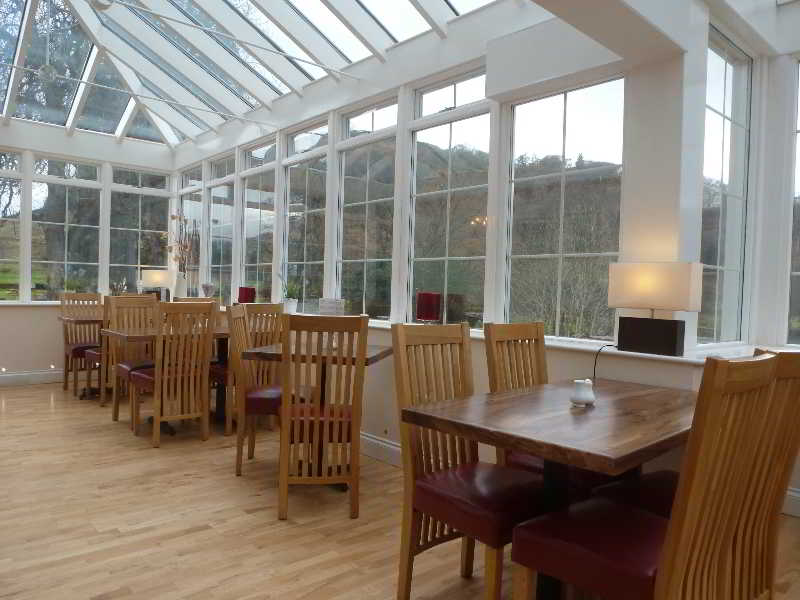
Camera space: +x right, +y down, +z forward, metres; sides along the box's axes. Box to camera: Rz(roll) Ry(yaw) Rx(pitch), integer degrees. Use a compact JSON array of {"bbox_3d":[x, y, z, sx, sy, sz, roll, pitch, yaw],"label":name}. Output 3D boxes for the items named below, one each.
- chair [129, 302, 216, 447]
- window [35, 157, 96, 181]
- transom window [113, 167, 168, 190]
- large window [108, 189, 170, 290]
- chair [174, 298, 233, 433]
[{"bbox_3d":[-1.685,0.530,4.138,0.420,1.026,0.560,0,2,-42],"label":"chair"},{"bbox_3d":[-3.841,-1.506,6.428,0.659,0.236,0.070,1,1,-43],"label":"window"},{"bbox_3d":[-3.322,-1.541,7.073,0.650,0.210,0.070,0,2,-42],"label":"transom window"},{"bbox_3d":[-3.275,-0.652,6.984,0.697,1.340,0.070,1,1,-43],"label":"large window"},{"bbox_3d":[-1.635,0.551,4.663,0.412,1.027,0.522,1,1,-43],"label":"chair"}]

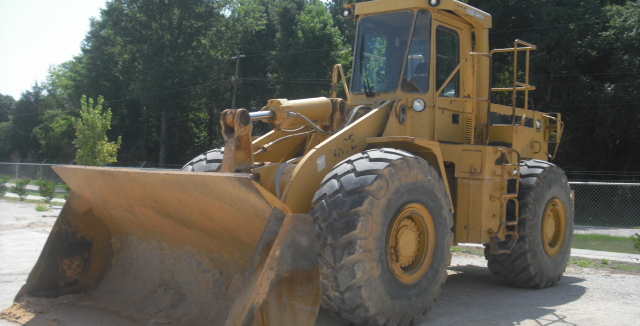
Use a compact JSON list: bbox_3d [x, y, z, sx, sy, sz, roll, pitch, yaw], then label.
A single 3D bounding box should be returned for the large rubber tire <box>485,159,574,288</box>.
[{"bbox_3d":[2.920,0.817,9.574,0.663,1.667,1.737,2,0,40],"label":"large rubber tire"}]

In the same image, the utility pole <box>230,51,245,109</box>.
[{"bbox_3d":[-5.944,-3.040,48.000,1.300,9.200,0.400,4,-1,41],"label":"utility pole"}]

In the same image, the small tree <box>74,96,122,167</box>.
[{"bbox_3d":[-7.881,-0.516,25.000,1.750,3.800,1.700,2,0,0],"label":"small tree"}]

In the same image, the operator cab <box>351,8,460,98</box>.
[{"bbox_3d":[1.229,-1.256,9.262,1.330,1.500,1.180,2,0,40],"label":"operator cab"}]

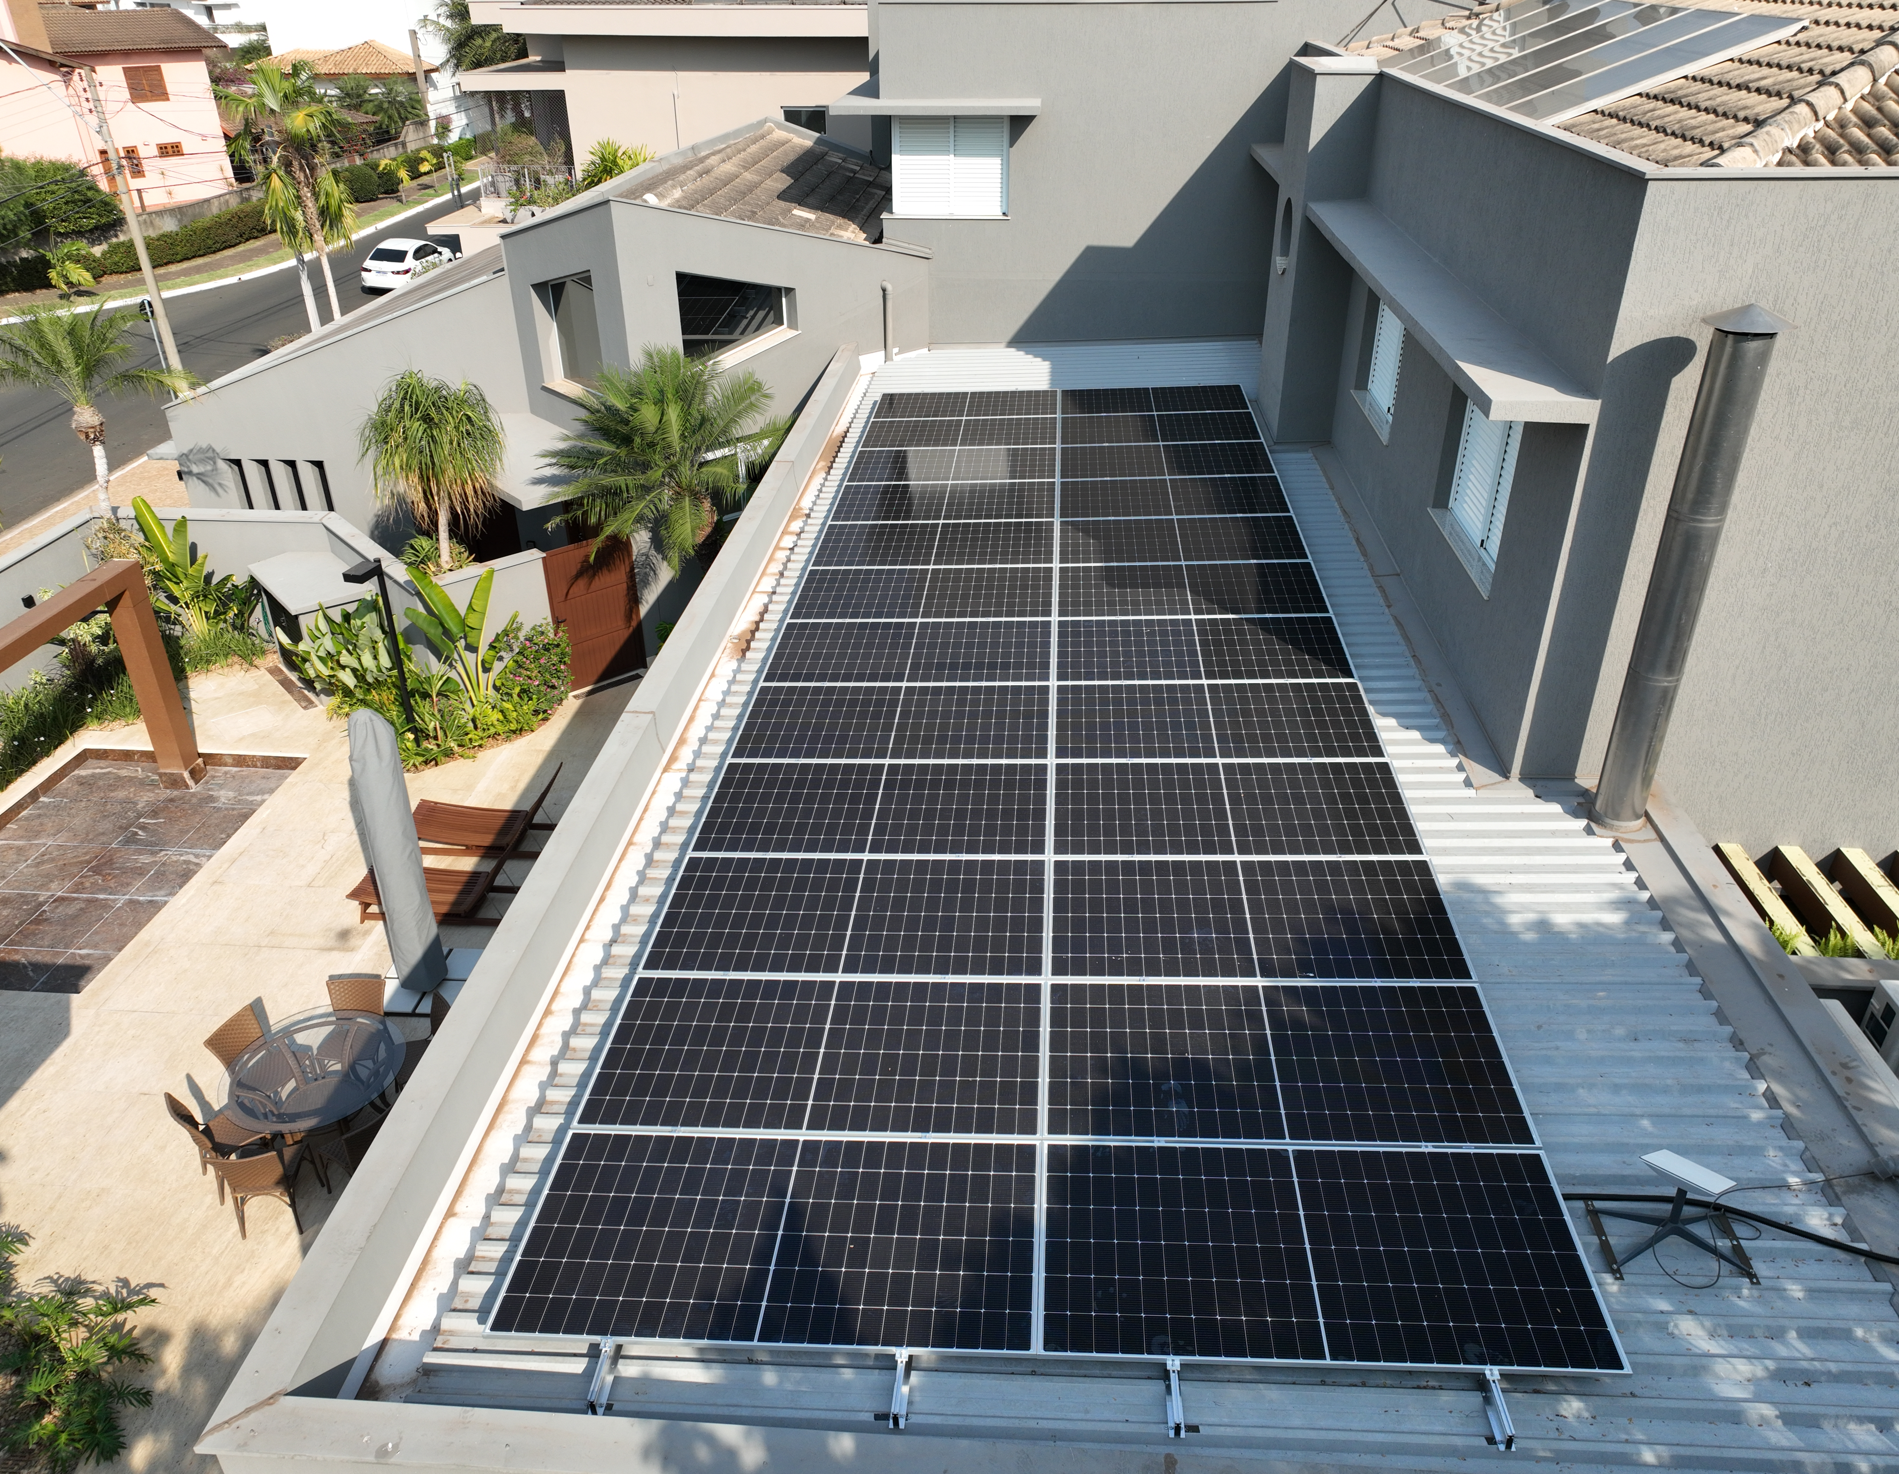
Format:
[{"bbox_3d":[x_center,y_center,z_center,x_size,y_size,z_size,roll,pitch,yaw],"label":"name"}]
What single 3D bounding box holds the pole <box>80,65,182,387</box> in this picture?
[{"bbox_3d":[-16.928,-9.924,28.750,0.360,7.400,0.360,2,29,4],"label":"pole"}]

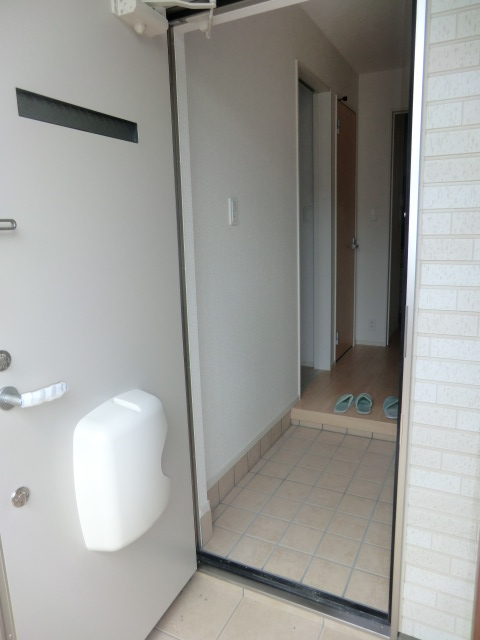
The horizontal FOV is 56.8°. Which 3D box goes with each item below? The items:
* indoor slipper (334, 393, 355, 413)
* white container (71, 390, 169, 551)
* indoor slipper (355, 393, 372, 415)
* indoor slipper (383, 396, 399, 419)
[{"bbox_3d":[0.679,0.514,2.830,0.097,0.063,0.265,4,12,29],"label":"indoor slipper"},{"bbox_3d":[-0.294,0.395,1.174,0.114,0.358,0.265,3,12,26],"label":"white container"},{"bbox_3d":[0.784,0.514,2.803,0.097,0.063,0.265,1,11,19],"label":"indoor slipper"},{"bbox_3d":[0.933,0.524,2.715,0.097,0.063,0.265,2,11,21],"label":"indoor slipper"}]

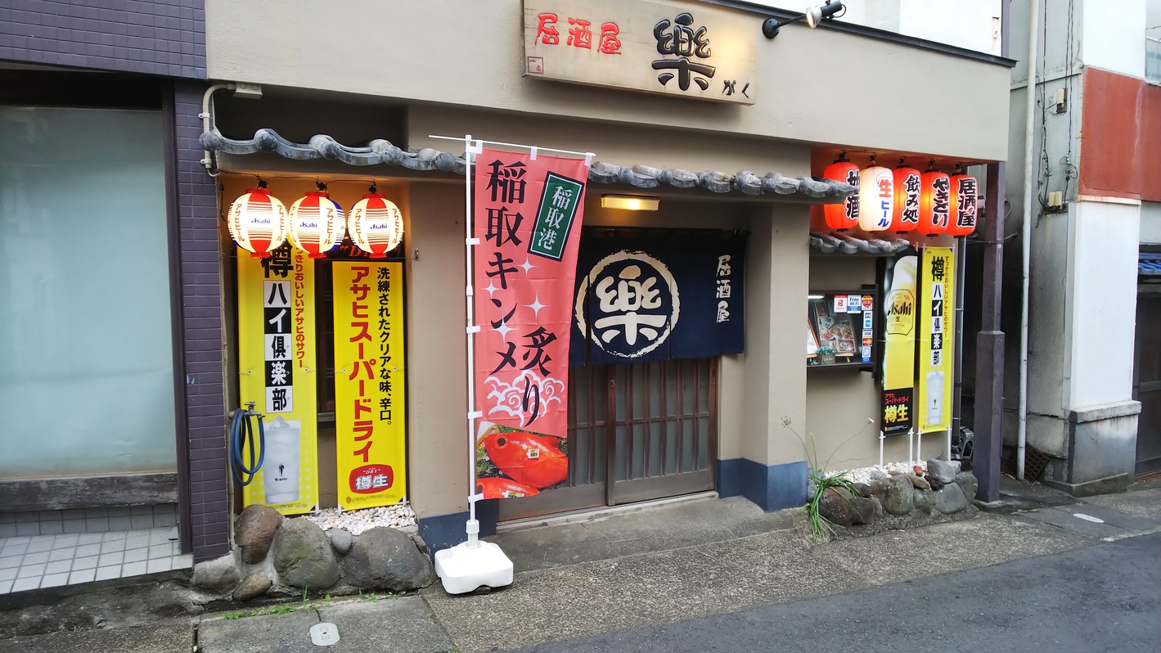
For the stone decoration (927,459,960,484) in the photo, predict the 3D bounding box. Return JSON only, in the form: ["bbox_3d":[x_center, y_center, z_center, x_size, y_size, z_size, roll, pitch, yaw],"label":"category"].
[{"bbox_3d":[2.775,1.112,5.173,0.220,0.180,0.200,-2,4,-23],"label":"stone decoration"}]

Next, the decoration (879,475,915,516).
[{"bbox_3d":[2.257,1.207,4.835,0.240,0.265,0.220,-2,4,-23],"label":"decoration"}]

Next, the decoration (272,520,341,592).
[{"bbox_3d":[-1.351,1.112,3.336,0.285,0.285,0.270,-2,3,-23],"label":"decoration"}]

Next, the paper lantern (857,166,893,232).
[{"bbox_3d":[2.262,-0.980,5.189,0.253,0.515,0.253,-1,3,-10],"label":"paper lantern"}]

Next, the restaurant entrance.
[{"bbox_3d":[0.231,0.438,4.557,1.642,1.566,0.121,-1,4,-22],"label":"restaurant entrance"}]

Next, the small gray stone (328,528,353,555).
[{"bbox_3d":[-1.234,1.103,3.483,0.125,0.130,0.110,-2,4,-23],"label":"small gray stone"}]

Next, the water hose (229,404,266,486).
[{"bbox_3d":[-1.571,0.570,3.200,0.155,0.370,0.100,-2,3,-23],"label":"water hose"}]

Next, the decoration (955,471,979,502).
[{"bbox_3d":[2.955,1.228,5.196,0.200,0.205,0.210,-2,3,-23],"label":"decoration"}]

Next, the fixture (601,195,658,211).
[{"bbox_3d":[0.309,-0.766,4.190,0.395,0.090,0.105,-2,3,-23],"label":"fixture"}]

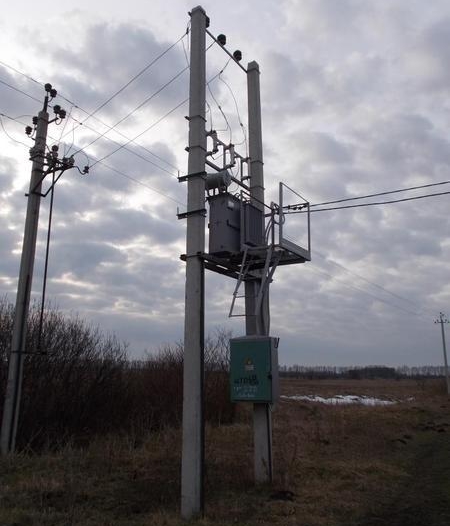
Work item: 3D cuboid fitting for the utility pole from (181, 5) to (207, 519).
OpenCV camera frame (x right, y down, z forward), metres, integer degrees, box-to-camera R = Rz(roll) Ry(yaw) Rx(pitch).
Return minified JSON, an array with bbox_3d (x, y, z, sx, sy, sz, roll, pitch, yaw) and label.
[{"bbox_3d":[-0.397,-0.353,7.122,0.220,7.094,0.175,-7,-14,30],"label":"utility pole"}]

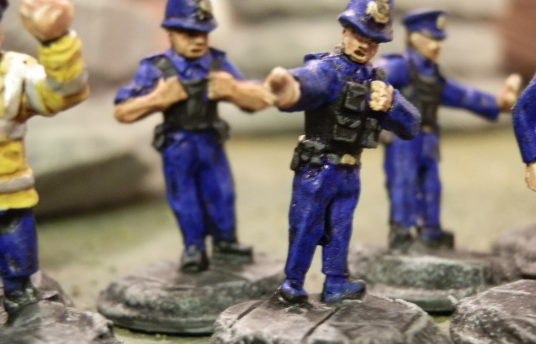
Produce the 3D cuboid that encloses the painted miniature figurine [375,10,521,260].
[{"bbox_3d":[0.022,-0.005,0.128,0.018,0.033,0.013,-3,7,-30],"label":"painted miniature figurine"}]

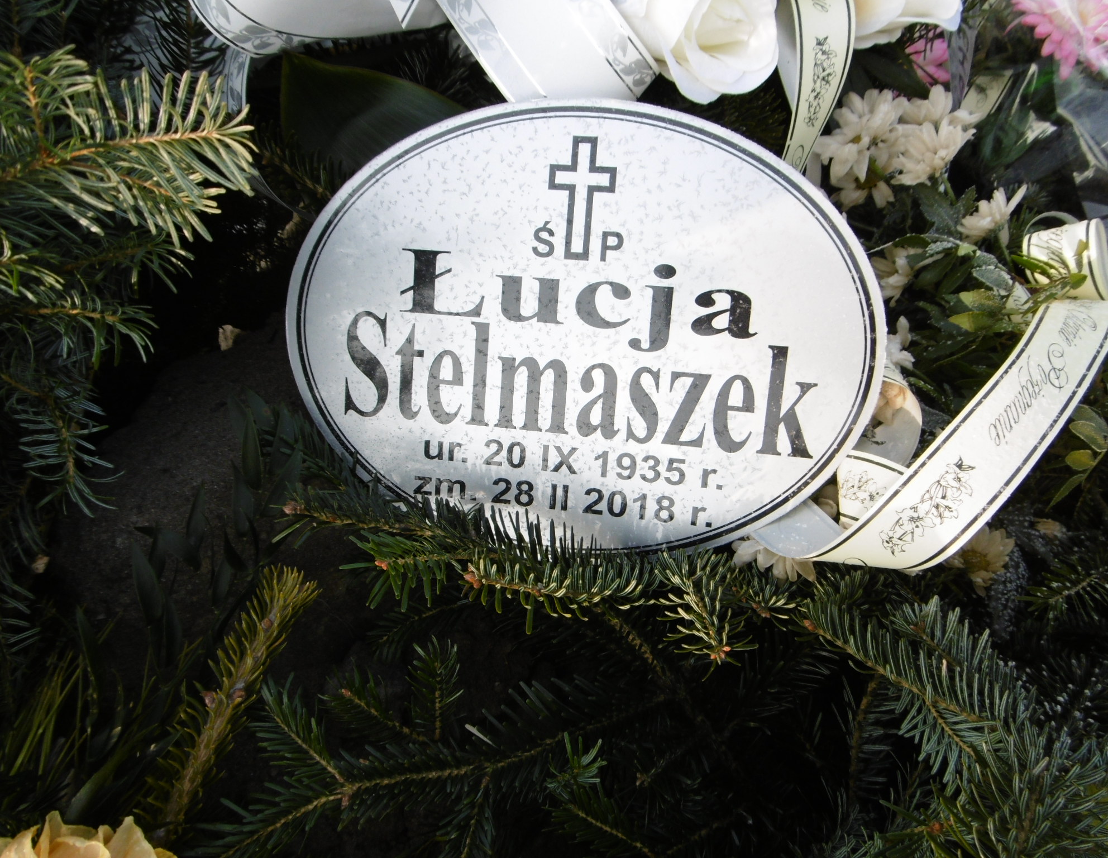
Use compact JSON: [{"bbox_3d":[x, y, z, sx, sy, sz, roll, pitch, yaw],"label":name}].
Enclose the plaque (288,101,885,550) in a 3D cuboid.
[{"bbox_3d":[0.007,-0.049,0.434,0.330,0.249,0.006,5,10,10],"label":"plaque"}]

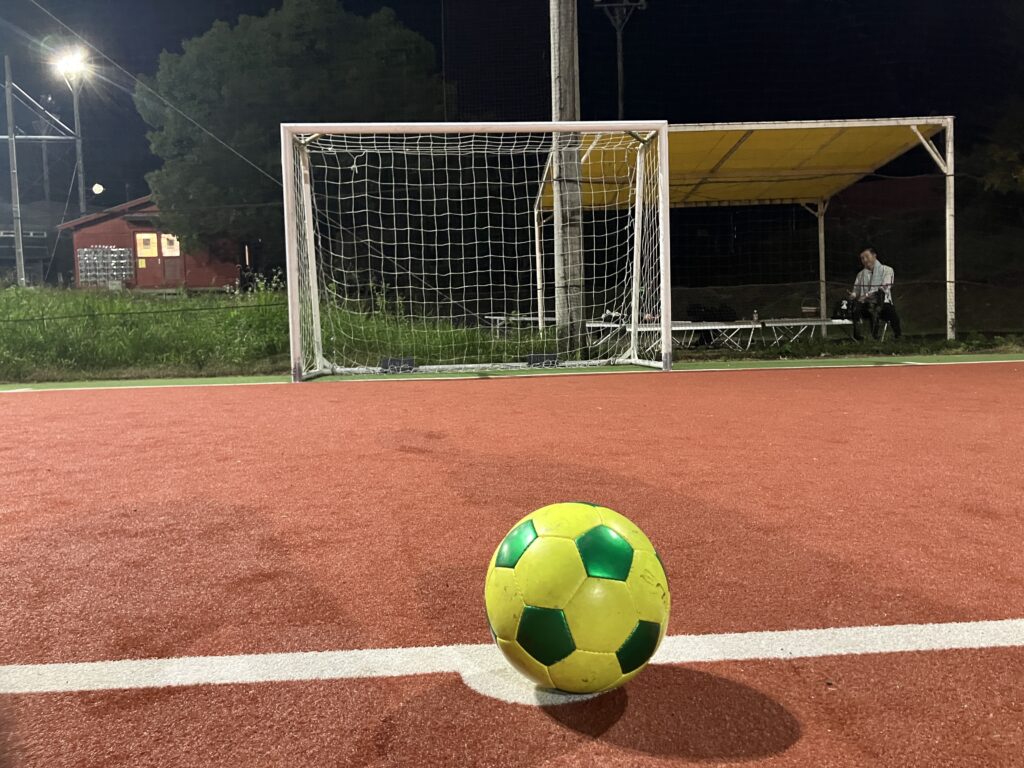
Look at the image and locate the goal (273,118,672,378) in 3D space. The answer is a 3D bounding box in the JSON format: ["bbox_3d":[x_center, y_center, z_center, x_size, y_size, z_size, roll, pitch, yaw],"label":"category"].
[{"bbox_3d":[-0.293,-1.137,7.429,3.160,2.080,1.200,-2,4,-5],"label":"goal"}]

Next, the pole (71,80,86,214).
[{"bbox_3d":[-17.494,-8.256,33.733,0.240,8.040,0.240,-2,4,0],"label":"pole"}]

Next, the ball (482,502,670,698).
[{"bbox_3d":[0.073,0.237,0.927,0.206,0.206,0.206,-2,4,0],"label":"ball"}]

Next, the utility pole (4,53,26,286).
[{"bbox_3d":[-17.229,-7.319,28.738,0.230,7.900,0.230,-2,4,0],"label":"utility pole"}]

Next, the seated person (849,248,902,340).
[{"bbox_3d":[4.526,-1.119,10.300,0.620,1.140,0.680,0,4,27],"label":"seated person"}]

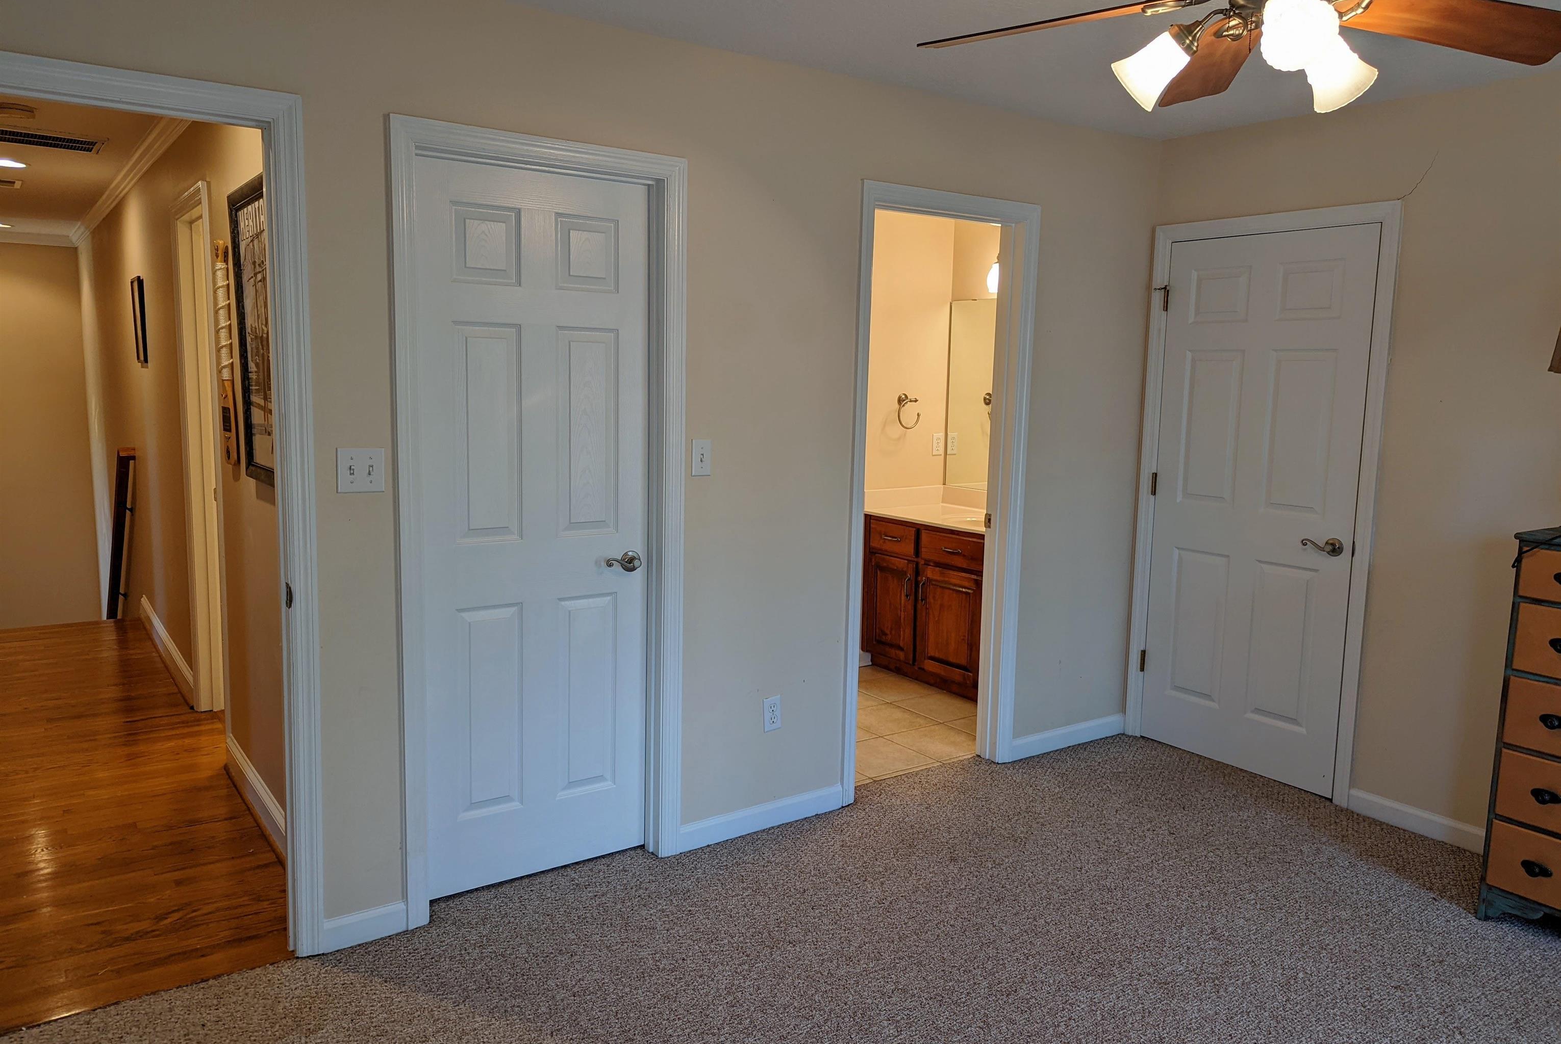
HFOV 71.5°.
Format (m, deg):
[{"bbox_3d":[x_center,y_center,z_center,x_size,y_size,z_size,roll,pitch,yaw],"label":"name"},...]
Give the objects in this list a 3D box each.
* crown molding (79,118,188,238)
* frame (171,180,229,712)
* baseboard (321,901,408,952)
[{"bbox_3d":[-3.419,-1.734,5.605,0.070,0.082,5.800,-4,9,-36],"label":"crown molding"},{"bbox_3d":[-2.201,-0.179,4.210,0.110,2.110,0.745,-4,9,-36],"label":"frame"},{"bbox_3d":[-1.092,1.056,2.856,0.212,0.084,0.016,-4,9,-36],"label":"baseboard"}]

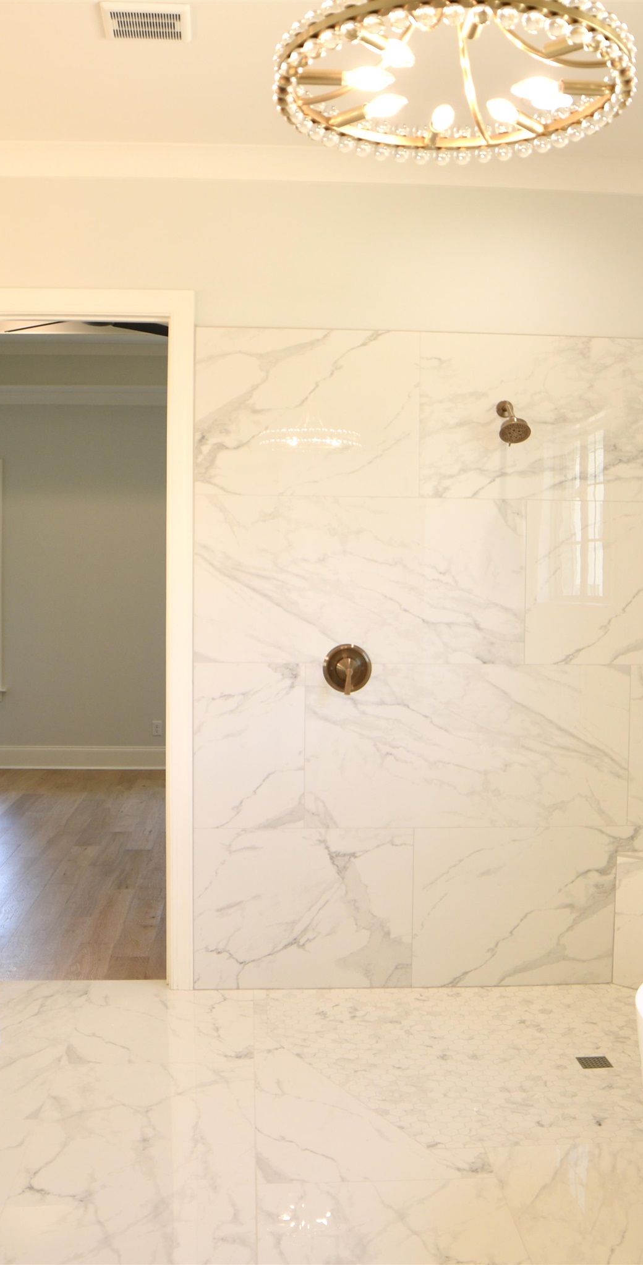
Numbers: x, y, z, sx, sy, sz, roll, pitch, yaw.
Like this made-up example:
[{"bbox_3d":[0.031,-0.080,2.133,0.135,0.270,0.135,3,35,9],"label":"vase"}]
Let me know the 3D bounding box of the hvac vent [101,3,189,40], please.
[{"bbox_3d":[-0.484,-1.685,3.073,0.243,0.014,0.194,0,2,-3],"label":"hvac vent"}]

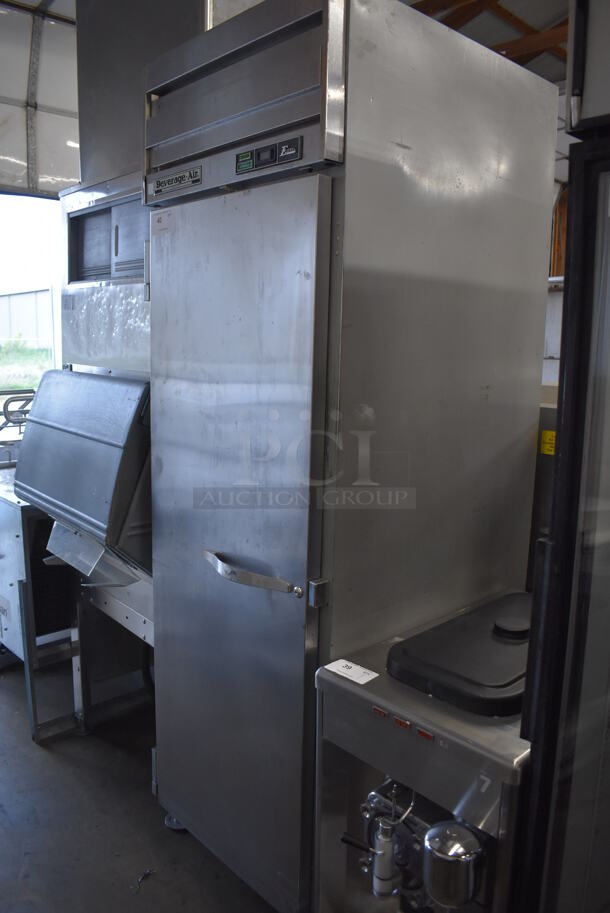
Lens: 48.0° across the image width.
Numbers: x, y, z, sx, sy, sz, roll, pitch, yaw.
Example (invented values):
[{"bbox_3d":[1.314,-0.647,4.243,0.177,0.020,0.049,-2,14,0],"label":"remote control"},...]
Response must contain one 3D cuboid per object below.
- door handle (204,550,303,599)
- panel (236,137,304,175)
[{"bbox_3d":[-0.153,0.271,1.607,0.050,0.042,0.365,-8,13,-42],"label":"door handle"},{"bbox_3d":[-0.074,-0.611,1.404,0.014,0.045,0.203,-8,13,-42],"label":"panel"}]

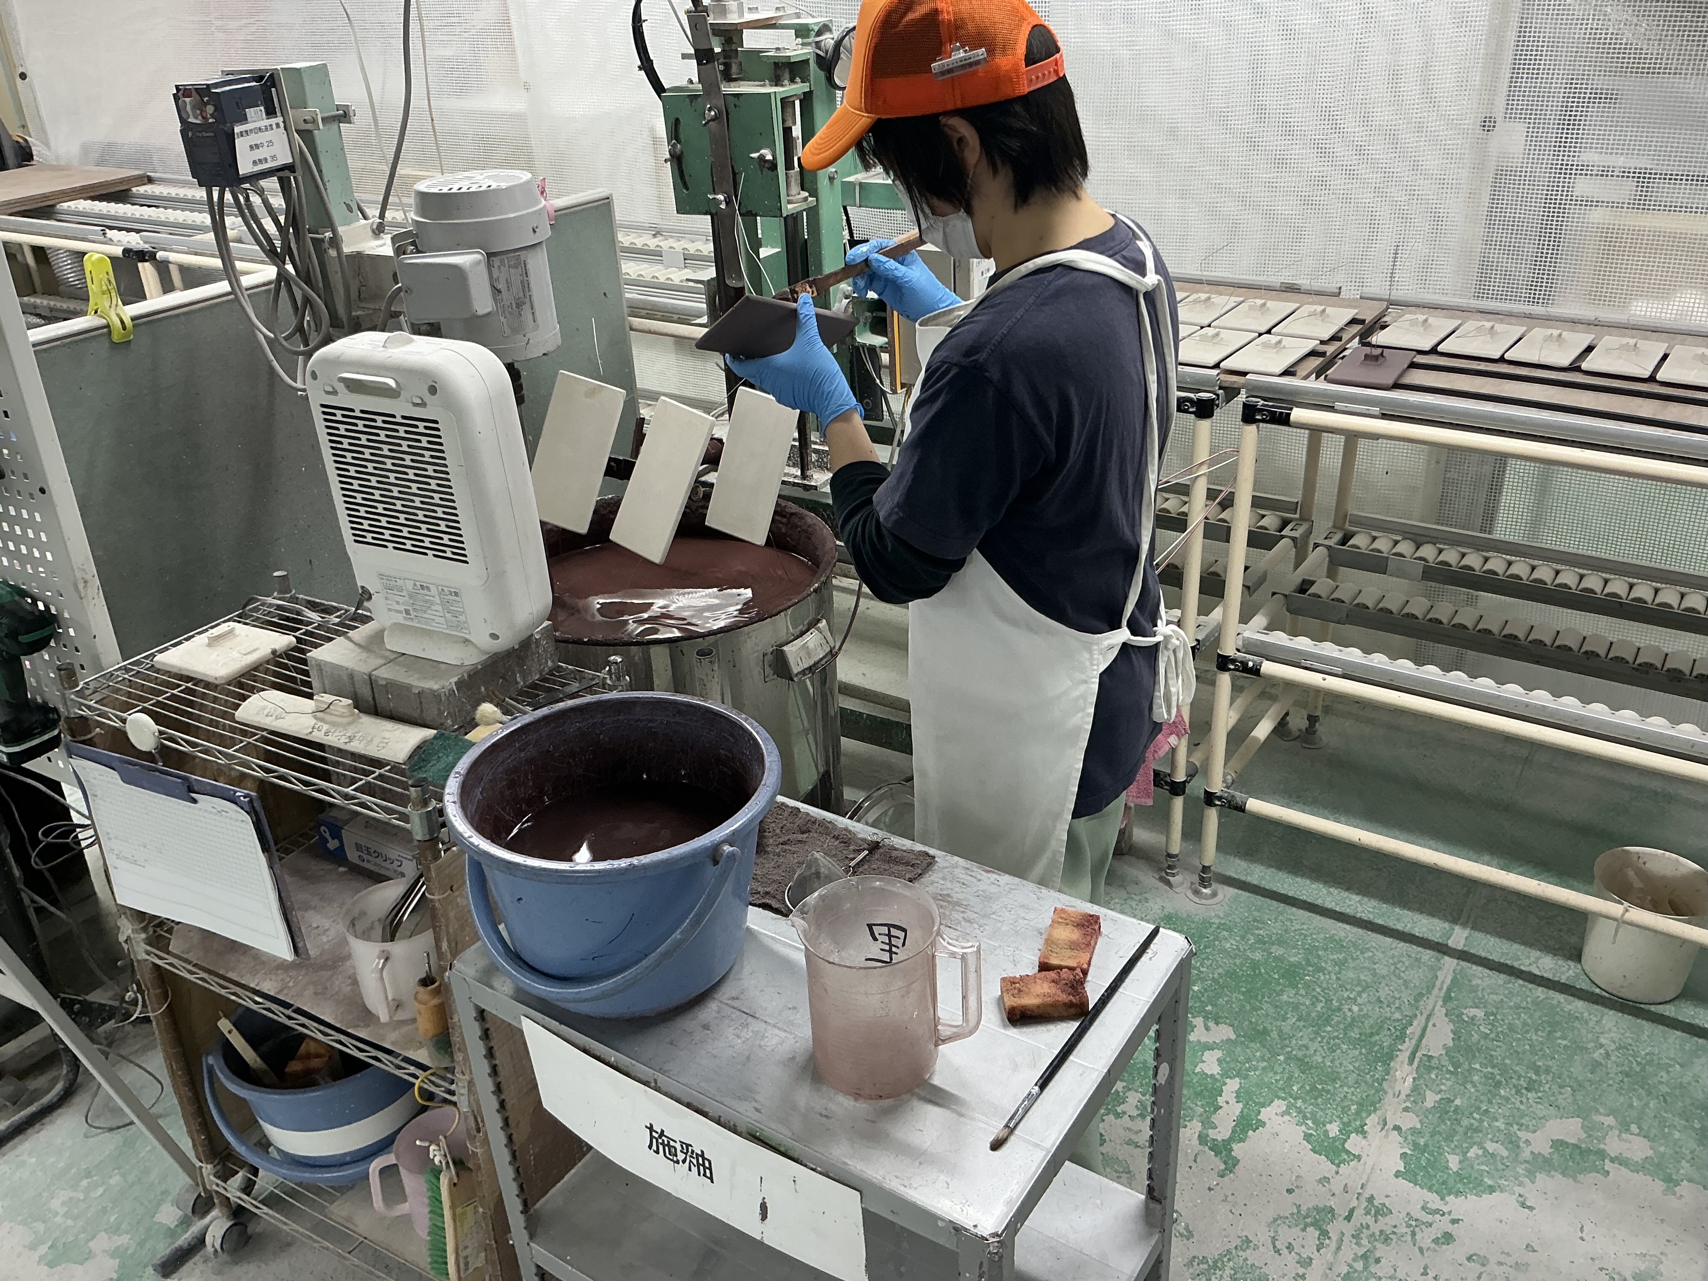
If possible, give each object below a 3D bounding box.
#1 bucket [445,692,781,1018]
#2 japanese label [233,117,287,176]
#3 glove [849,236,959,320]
[{"bbox_3d":[-0.218,0.209,1.315,0.308,0.198,0.303,-2,27,1],"label":"bucket"},{"bbox_3d":[-0.739,-0.620,1.730,0.004,0.054,0.092,7,29,18],"label":"japanese label"},{"bbox_3d":[0.059,-0.399,1.540,0.150,0.085,0.085,18,19,-25],"label":"glove"}]

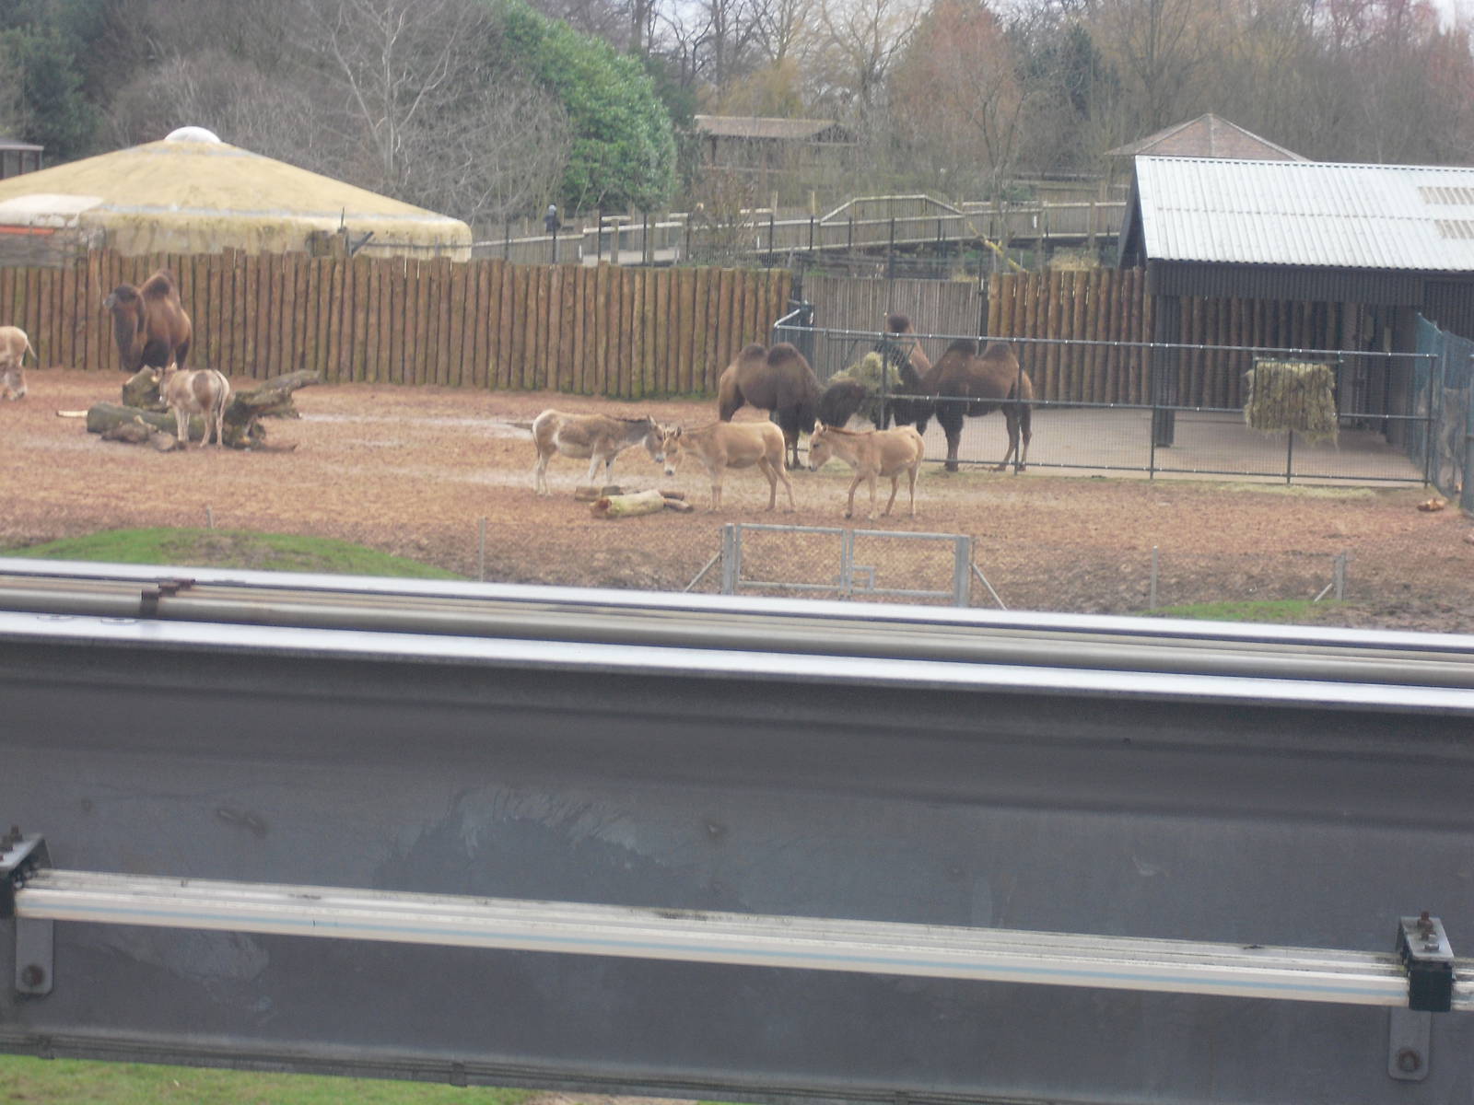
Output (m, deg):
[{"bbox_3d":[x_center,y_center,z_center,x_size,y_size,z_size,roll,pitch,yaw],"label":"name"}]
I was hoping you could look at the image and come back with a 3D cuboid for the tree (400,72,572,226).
[{"bbox_3d":[-6.935,-10.789,125.000,5.000,5.000,4.500,2,5,0],"label":"tree"}]

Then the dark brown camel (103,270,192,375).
[{"bbox_3d":[-10.058,-3.736,77.800,0.850,2.200,2.200,5,6,32],"label":"dark brown camel"}]

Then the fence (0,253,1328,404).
[{"bbox_3d":[-0.945,-4.200,85.000,25.600,2.500,0.400,2,5,0],"label":"fence"}]

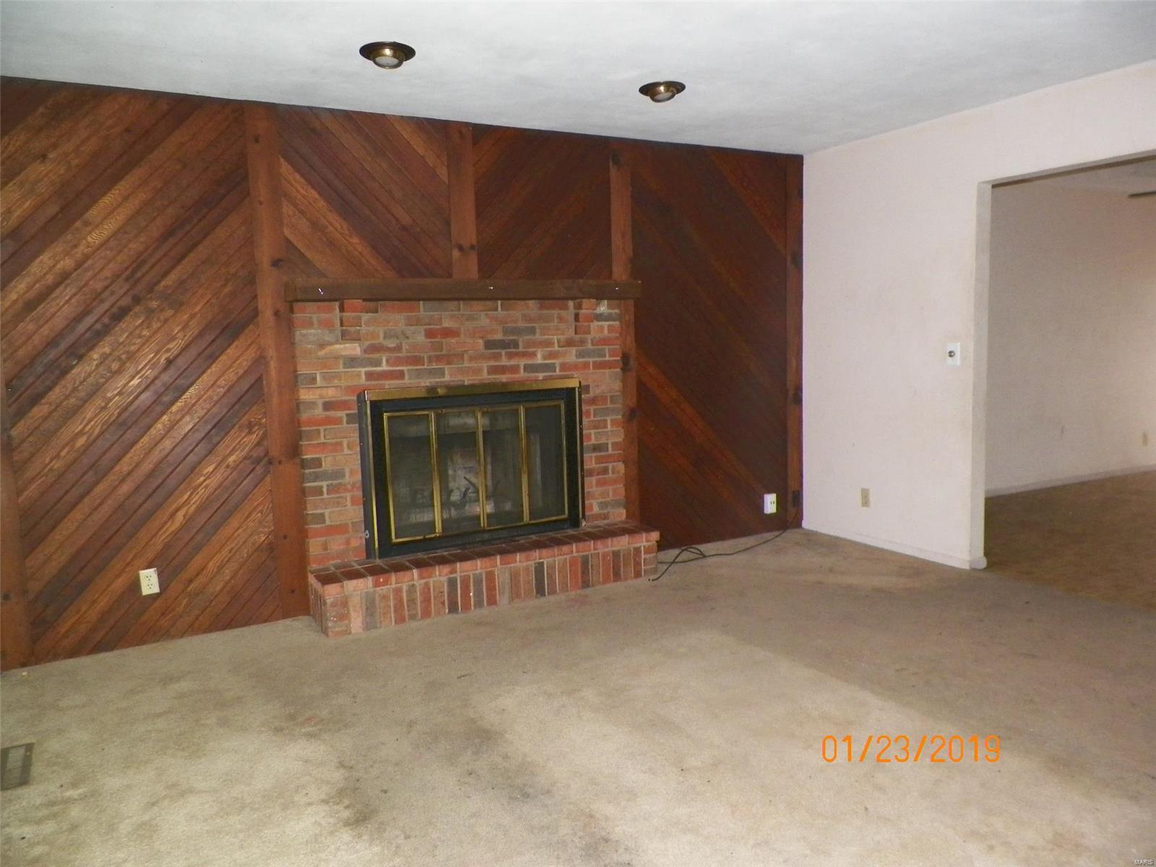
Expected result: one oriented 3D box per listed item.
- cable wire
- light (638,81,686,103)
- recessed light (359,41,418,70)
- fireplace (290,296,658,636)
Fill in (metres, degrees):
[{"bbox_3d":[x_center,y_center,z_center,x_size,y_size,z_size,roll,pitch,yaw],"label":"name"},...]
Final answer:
[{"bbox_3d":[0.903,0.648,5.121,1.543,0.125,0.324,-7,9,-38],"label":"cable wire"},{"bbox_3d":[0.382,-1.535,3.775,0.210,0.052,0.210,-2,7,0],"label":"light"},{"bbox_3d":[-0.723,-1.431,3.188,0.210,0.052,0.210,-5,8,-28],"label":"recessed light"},{"bbox_3d":[-0.454,0.074,4.298,1.826,1.540,0.410,-5,8,-28],"label":"fireplace"}]

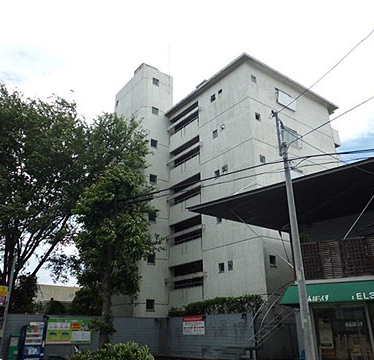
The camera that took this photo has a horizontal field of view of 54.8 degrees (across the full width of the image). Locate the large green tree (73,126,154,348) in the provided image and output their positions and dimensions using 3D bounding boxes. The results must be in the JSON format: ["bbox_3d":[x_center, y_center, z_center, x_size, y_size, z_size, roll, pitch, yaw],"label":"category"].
[{"bbox_3d":[-2.676,1.992,13.294,3.200,9.550,3.200,5,-24,-11],"label":"large green tree"}]

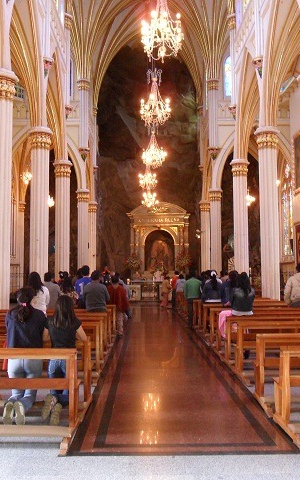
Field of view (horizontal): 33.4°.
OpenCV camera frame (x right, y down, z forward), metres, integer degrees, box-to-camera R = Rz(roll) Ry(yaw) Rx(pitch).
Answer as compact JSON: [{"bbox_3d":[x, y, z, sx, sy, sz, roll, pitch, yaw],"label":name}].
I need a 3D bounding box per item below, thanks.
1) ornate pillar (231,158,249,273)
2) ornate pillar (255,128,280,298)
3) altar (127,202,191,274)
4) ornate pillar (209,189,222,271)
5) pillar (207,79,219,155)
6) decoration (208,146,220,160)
[{"bbox_3d":[3.540,-0.153,19.269,0.740,5.948,0.740,0,-4,-1],"label":"ornate pillar"},{"bbox_3d":[3.600,-0.456,15.029,0.740,5.948,0.740,0,-4,-1],"label":"ornate pillar"},{"bbox_3d":[0.554,0.265,32.445,4.134,5.446,1.216,0,-4,-1],"label":"altar"},{"bbox_3d":[3.449,0.306,25.677,0.740,5.948,0.740,0,-4,-1],"label":"ornate pillar"},{"bbox_3d":[3.505,-6.801,27.335,0.578,4.188,0.638,0,-4,-1],"label":"pillar"},{"bbox_3d":[3.513,-4.712,27.191,0.532,0.751,0.608,0,-4,-1],"label":"decoration"}]

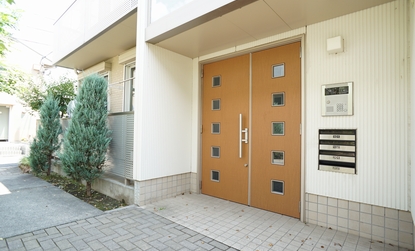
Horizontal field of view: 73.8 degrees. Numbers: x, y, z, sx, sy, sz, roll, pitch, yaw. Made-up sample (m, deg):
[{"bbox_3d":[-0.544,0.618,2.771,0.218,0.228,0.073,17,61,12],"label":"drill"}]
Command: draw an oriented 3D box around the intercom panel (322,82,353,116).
[{"bbox_3d":[1.344,-0.261,2.859,0.302,0.332,0.035,-1,-2,45],"label":"intercom panel"}]

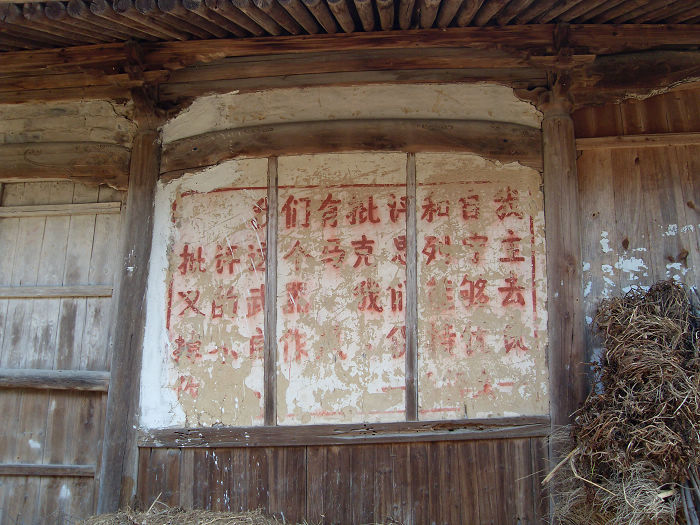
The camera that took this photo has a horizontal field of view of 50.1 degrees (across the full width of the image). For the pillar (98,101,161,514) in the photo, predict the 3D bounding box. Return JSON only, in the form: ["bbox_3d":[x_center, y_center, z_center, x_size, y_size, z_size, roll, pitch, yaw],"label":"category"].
[{"bbox_3d":[-1.631,0.239,5.612,0.250,3.220,0.250,0,-14,2],"label":"pillar"}]

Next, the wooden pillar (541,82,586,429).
[{"bbox_3d":[1.596,0.138,5.528,0.250,3.199,0.250,1,-14,2],"label":"wooden pillar"}]

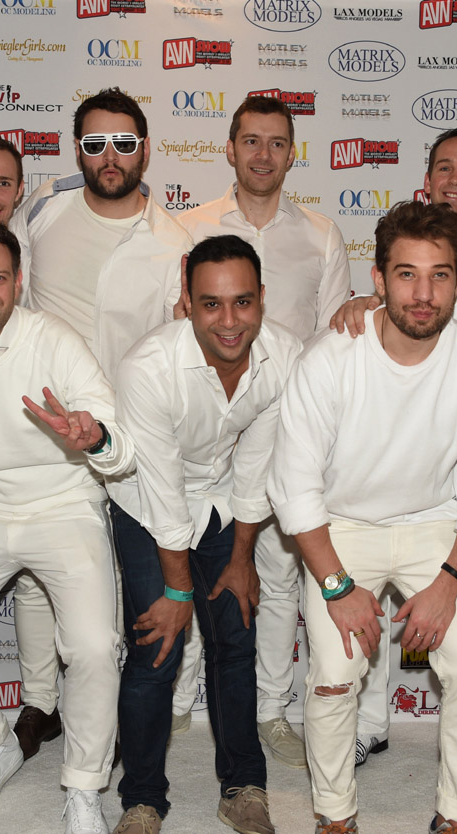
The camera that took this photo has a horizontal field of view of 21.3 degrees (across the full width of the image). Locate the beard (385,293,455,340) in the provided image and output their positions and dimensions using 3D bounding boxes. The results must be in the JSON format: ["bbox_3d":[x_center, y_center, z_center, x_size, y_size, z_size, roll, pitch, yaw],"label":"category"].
[{"bbox_3d":[0.378,-0.202,2.420,0.135,0.100,0.100,2,8,6],"label":"beard"}]

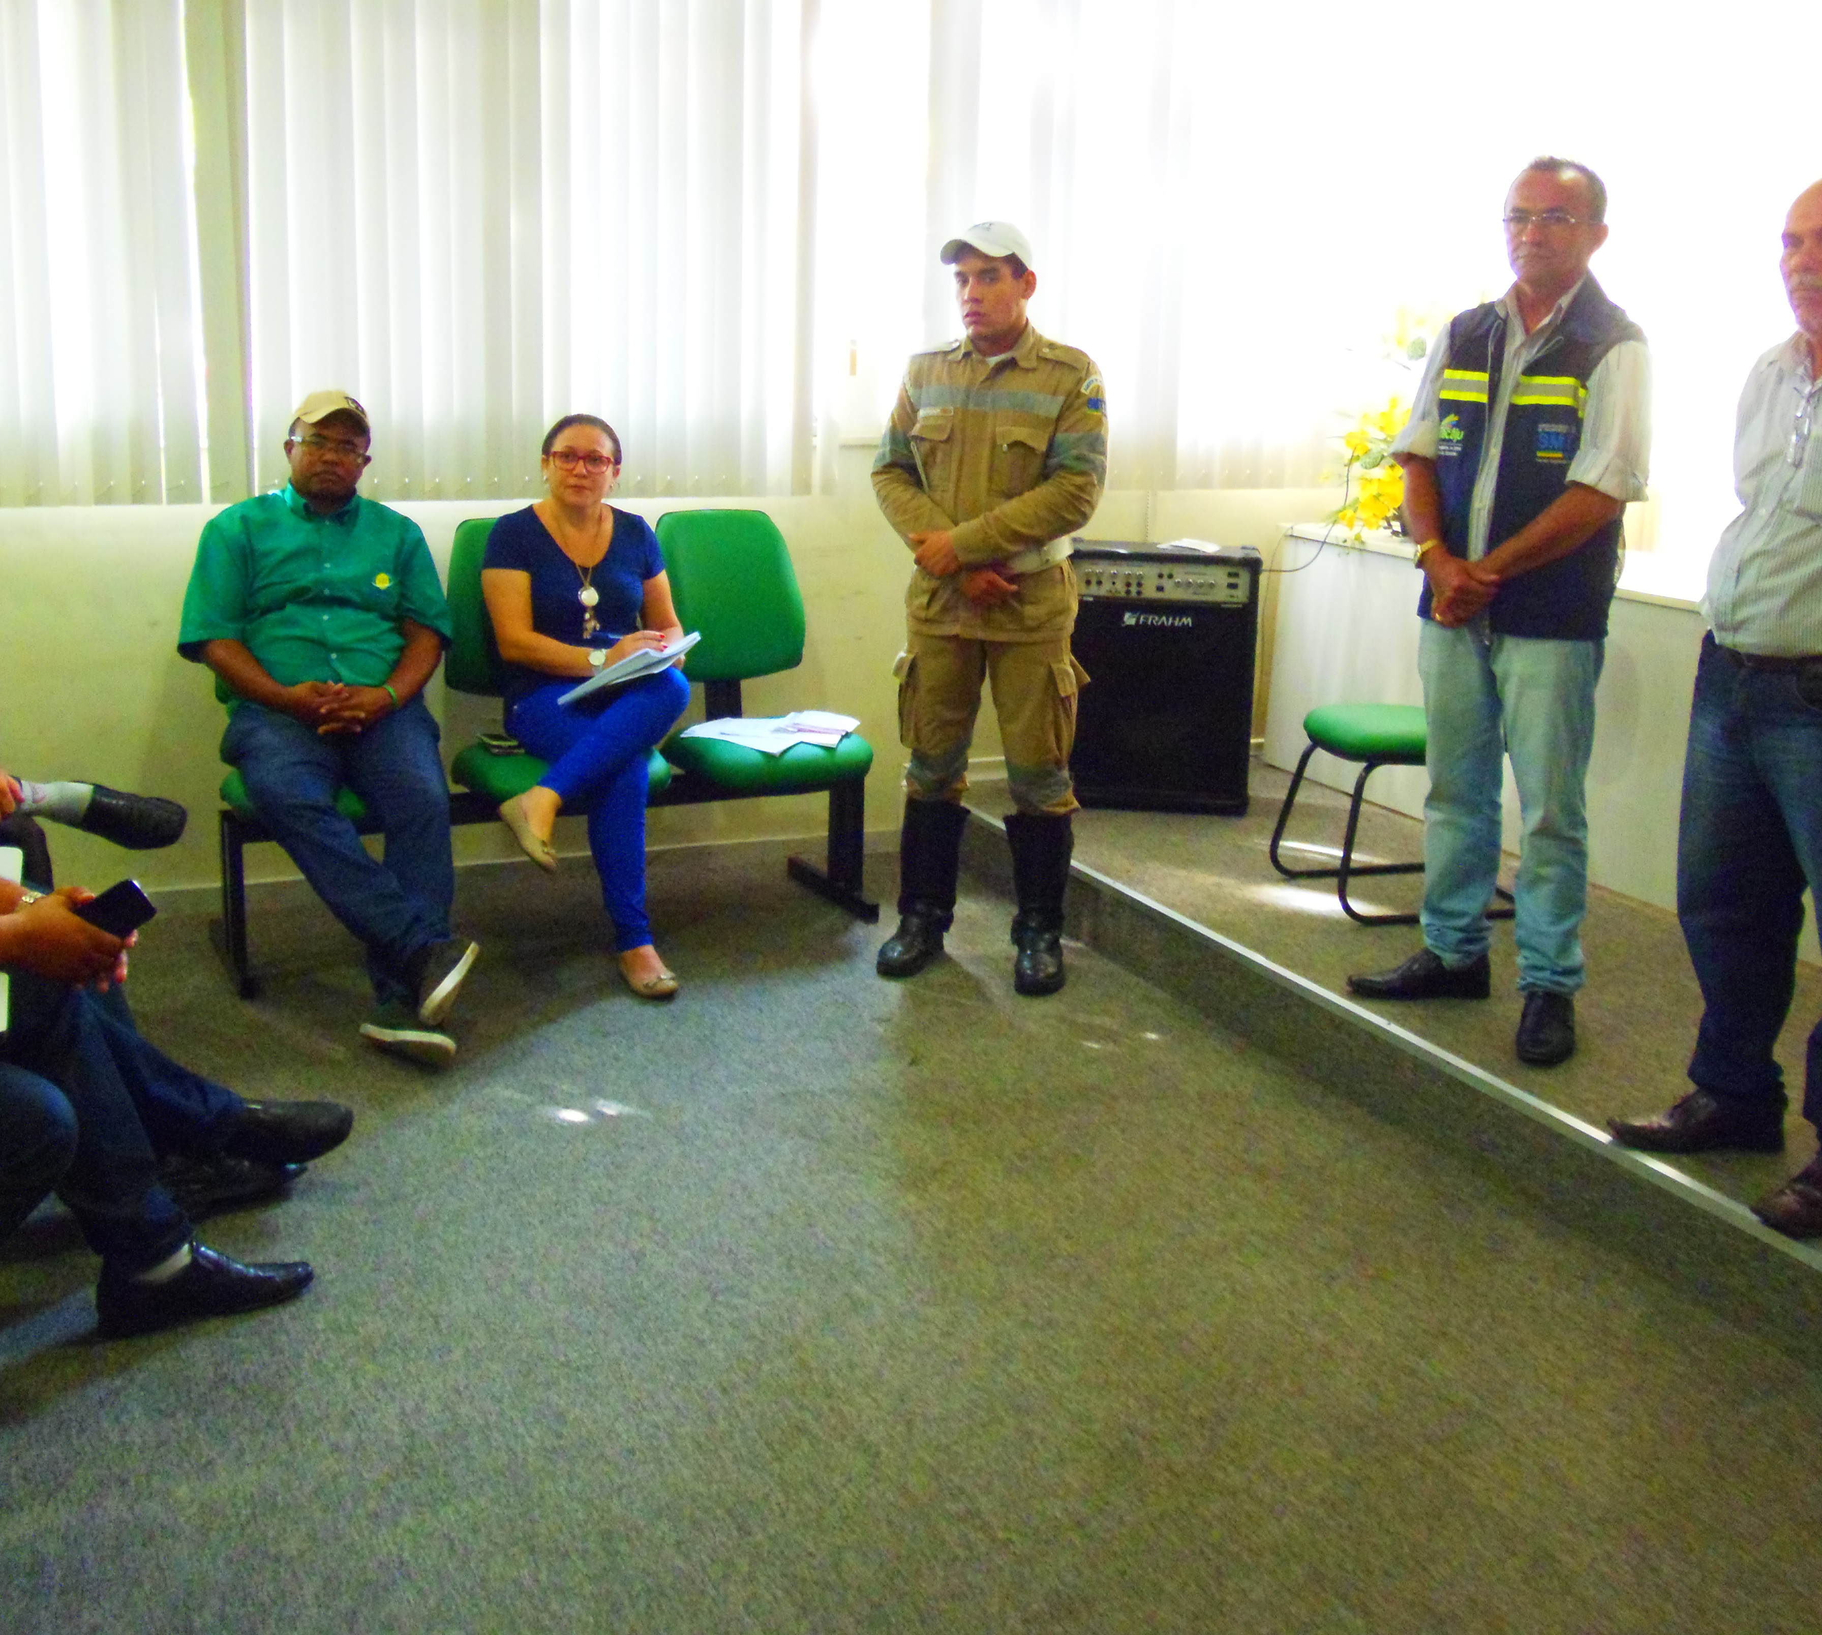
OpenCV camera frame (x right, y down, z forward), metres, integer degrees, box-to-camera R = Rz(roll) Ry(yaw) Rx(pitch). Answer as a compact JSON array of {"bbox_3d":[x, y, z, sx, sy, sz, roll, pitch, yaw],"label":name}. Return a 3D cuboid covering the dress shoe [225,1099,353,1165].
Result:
[{"bbox_3d":[-1.147,0.527,3.376,0.298,0.119,0.109,-7,17,-30],"label":"dress shoe"}]

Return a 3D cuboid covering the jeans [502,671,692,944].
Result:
[{"bbox_3d":[-0.765,-0.058,4.769,0.407,0.616,0.755,-8,17,-33],"label":"jeans"}]

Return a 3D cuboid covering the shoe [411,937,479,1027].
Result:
[{"bbox_3d":[-1.059,0.349,4.123,0.109,0.109,0.288,31,30,-6],"label":"shoe"}]

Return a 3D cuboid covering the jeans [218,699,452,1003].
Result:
[{"bbox_3d":[-1.345,0.022,4.493,0.517,0.596,0.854,-6,16,-29],"label":"jeans"}]

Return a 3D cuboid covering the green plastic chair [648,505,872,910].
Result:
[{"bbox_3d":[-0.438,-0.269,5.093,0.546,1.003,0.646,-5,16,-24],"label":"green plastic chair"}]

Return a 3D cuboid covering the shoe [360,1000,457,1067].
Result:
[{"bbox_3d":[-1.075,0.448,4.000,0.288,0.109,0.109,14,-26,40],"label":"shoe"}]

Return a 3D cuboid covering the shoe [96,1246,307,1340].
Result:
[{"bbox_3d":[-1.120,0.704,2.989,0.318,0.119,0.109,-7,17,-31],"label":"shoe"}]

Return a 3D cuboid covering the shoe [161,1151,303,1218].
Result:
[{"bbox_3d":[-1.240,0.614,3.355,0.298,0.104,0.109,-8,17,-33],"label":"shoe"}]

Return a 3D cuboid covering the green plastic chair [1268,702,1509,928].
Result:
[{"bbox_3d":[1.254,-0.223,4.574,0.596,0.854,0.477,-2,15,-13],"label":"green plastic chair"}]

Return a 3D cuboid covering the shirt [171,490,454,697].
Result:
[{"bbox_3d":[-1.435,-0.531,4.539,0.636,0.546,0.358,-6,16,-27],"label":"shirt"}]

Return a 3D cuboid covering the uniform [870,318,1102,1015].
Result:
[{"bbox_3d":[0.183,-0.398,4.538,0.576,1.560,0.427,5,15,13],"label":"uniform"}]

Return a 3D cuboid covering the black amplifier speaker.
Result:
[{"bbox_3d":[0.714,-0.414,5.506,0.546,0.735,0.358,3,14,4],"label":"black amplifier speaker"}]

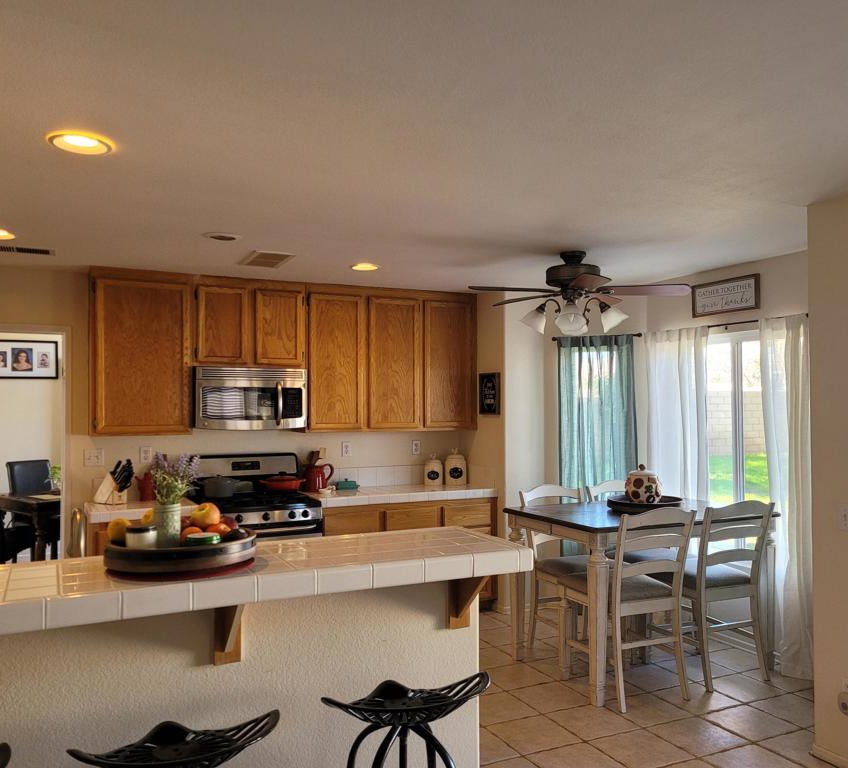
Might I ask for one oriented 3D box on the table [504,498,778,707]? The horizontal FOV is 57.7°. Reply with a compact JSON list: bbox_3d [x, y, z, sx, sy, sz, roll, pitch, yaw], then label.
[{"bbox_3d":[1.298,1.233,4.633,1.360,0.923,0.892,1,-1,-26],"label":"table"}]

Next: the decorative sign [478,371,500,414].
[{"bbox_3d":[0.497,0.076,5.823,0.035,0.325,0.280,1,-1,-26],"label":"decorative sign"}]

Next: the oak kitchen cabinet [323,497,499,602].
[{"bbox_3d":[-0.200,1.280,5.858,1.429,0.837,0.584,1,-2,-27],"label":"oak kitchen cabinet"}]

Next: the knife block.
[{"bbox_3d":[-2.007,0.658,4.941,0.190,0.208,0.120,0,-1,19],"label":"knife block"}]

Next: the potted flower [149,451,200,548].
[{"bbox_3d":[-0.782,0.373,2.400,0.155,0.305,0.155,1,-1,-26],"label":"potted flower"}]

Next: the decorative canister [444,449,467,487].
[{"bbox_3d":[0.262,0.662,6.250,0.166,0.306,0.158,0,-1,2],"label":"decorative canister"}]

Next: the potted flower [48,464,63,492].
[{"bbox_3d":[-3.398,0.871,7.150,0.190,0.260,0.190,1,-1,-26],"label":"potted flower"}]

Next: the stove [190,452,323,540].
[{"bbox_3d":[-1.159,1.098,5.196,0.760,1.180,0.720,1,-1,-26],"label":"stove"}]

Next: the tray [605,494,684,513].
[{"bbox_3d":[1.343,0.732,4.661,0.446,0.061,0.446,0,-1,0],"label":"tray"}]

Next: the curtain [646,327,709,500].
[{"bbox_3d":[1.739,0.665,5.296,0.110,2.090,0.590,1,-1,-26],"label":"curtain"}]

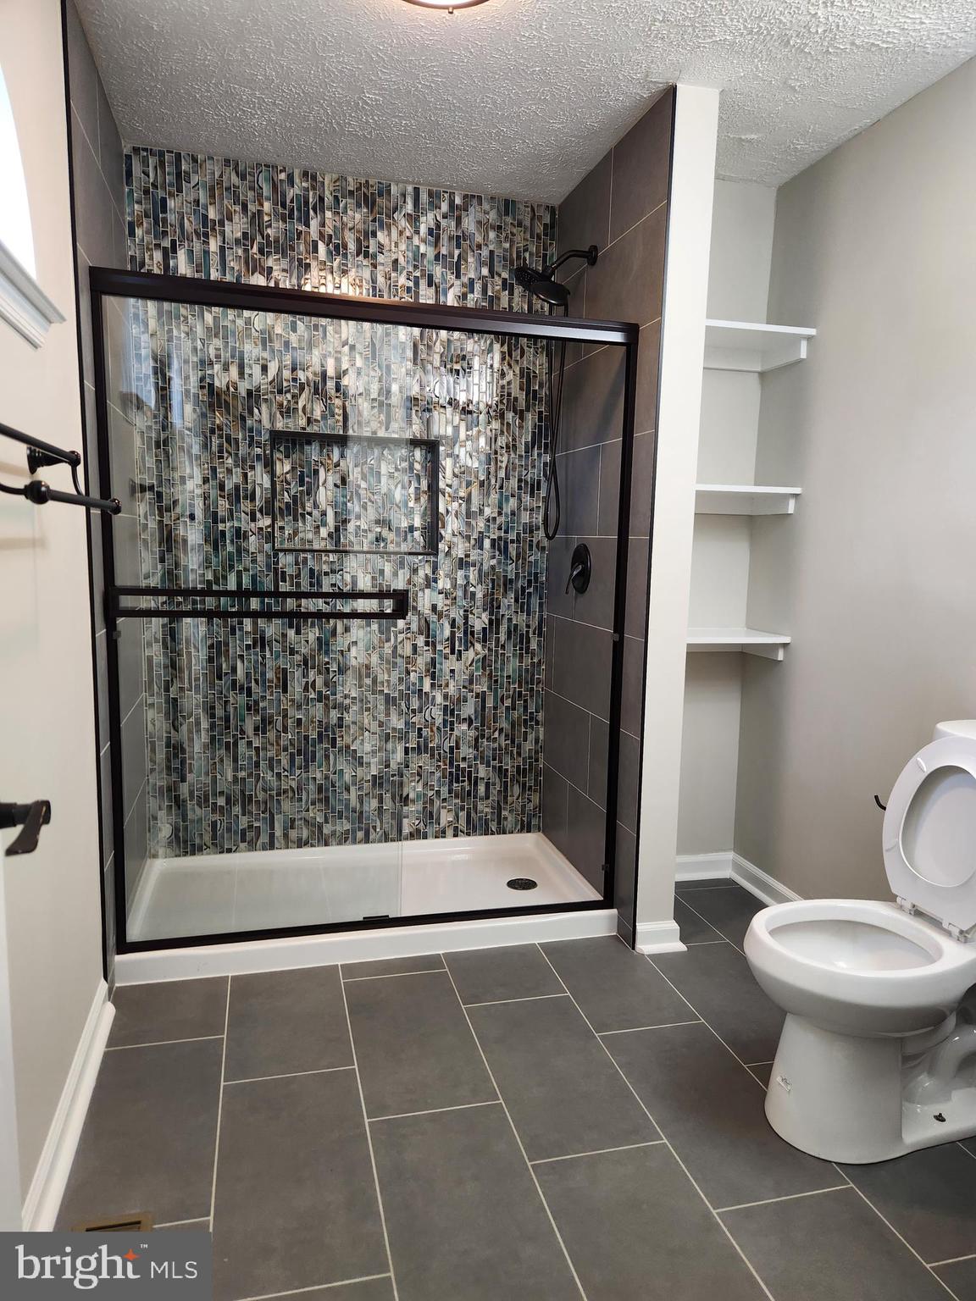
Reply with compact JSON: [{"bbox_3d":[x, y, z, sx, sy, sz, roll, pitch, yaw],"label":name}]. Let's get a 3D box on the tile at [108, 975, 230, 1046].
[{"bbox_3d":[-0.840,0.955,2.281,0.298,0.012,0.303,-1,8,-15],"label":"tile"}]

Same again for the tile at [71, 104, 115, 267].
[{"bbox_3d":[-1.020,-1.125,2.243,0.012,0.303,0.573,-1,8,-15],"label":"tile"}]

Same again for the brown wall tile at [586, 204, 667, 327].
[{"bbox_3d":[0.423,-1.143,2.731,0.012,0.307,0.628,-1,8,-15],"label":"brown wall tile"}]

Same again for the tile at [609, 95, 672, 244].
[{"bbox_3d":[0.457,-1.425,2.589,0.012,0.292,0.422,-1,8,-15],"label":"tile"}]

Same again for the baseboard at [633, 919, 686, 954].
[{"bbox_3d":[0.535,0.884,2.680,0.150,0.086,0.060,-1,8,-15],"label":"baseboard"}]

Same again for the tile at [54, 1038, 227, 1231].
[{"bbox_3d":[-0.723,1.016,1.849,0.283,0.012,0.597,-1,8,-15],"label":"tile"}]

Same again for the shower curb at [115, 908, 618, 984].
[{"bbox_3d":[-0.314,0.867,2.617,1.497,0.098,0.100,-1,8,-15],"label":"shower curb"}]

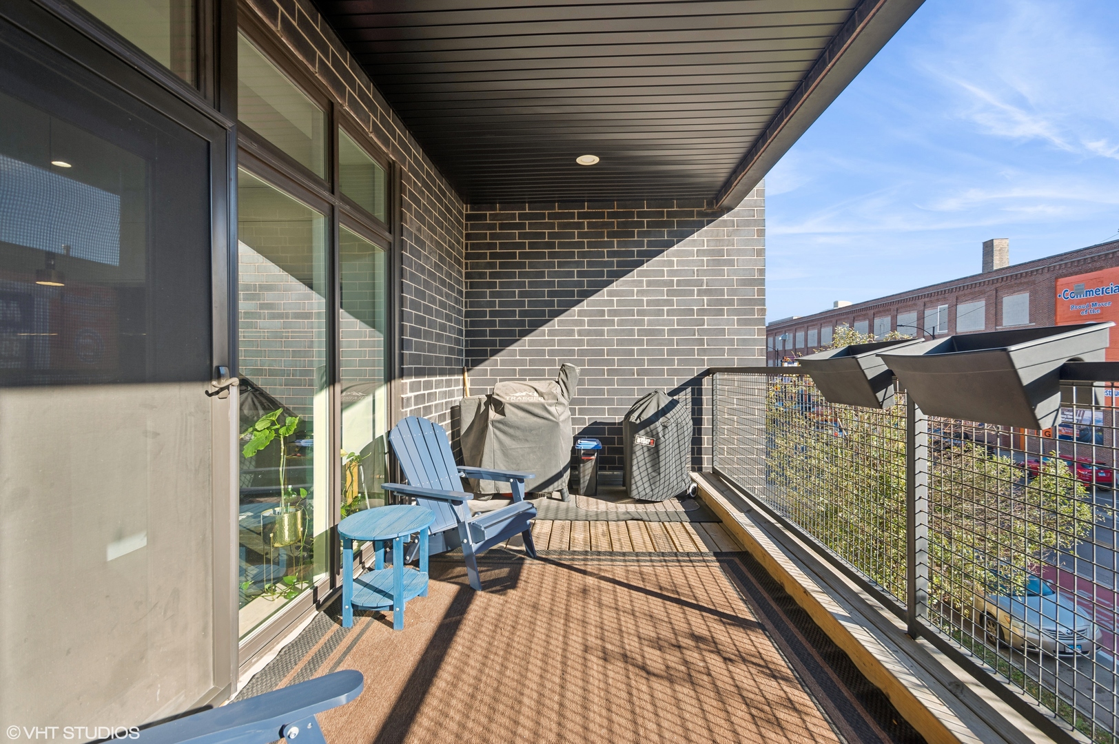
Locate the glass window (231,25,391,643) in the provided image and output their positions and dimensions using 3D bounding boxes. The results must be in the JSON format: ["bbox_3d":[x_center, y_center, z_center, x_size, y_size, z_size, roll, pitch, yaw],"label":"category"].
[{"bbox_3d":[-1.248,-0.139,2.528,0.100,2.485,1.484,0,0,3],"label":"glass window"}]

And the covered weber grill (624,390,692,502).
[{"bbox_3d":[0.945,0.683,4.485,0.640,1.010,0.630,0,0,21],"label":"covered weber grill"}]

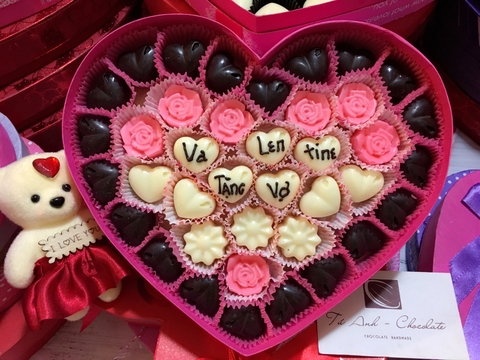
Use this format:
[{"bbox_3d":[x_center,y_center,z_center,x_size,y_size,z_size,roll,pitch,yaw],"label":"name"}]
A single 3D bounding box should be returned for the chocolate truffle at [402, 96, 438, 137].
[{"bbox_3d":[0.114,-0.039,0.253,0.026,0.015,0.028,-12,86,2],"label":"chocolate truffle"}]

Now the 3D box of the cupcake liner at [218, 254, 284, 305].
[{"bbox_3d":[0.007,0.060,0.250,0.038,0.018,0.030,0,86,3],"label":"cupcake liner"}]

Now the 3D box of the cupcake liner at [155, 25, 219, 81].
[{"bbox_3d":[-0.033,-0.079,0.261,0.039,0.018,0.035,0,86,3],"label":"cupcake liner"}]

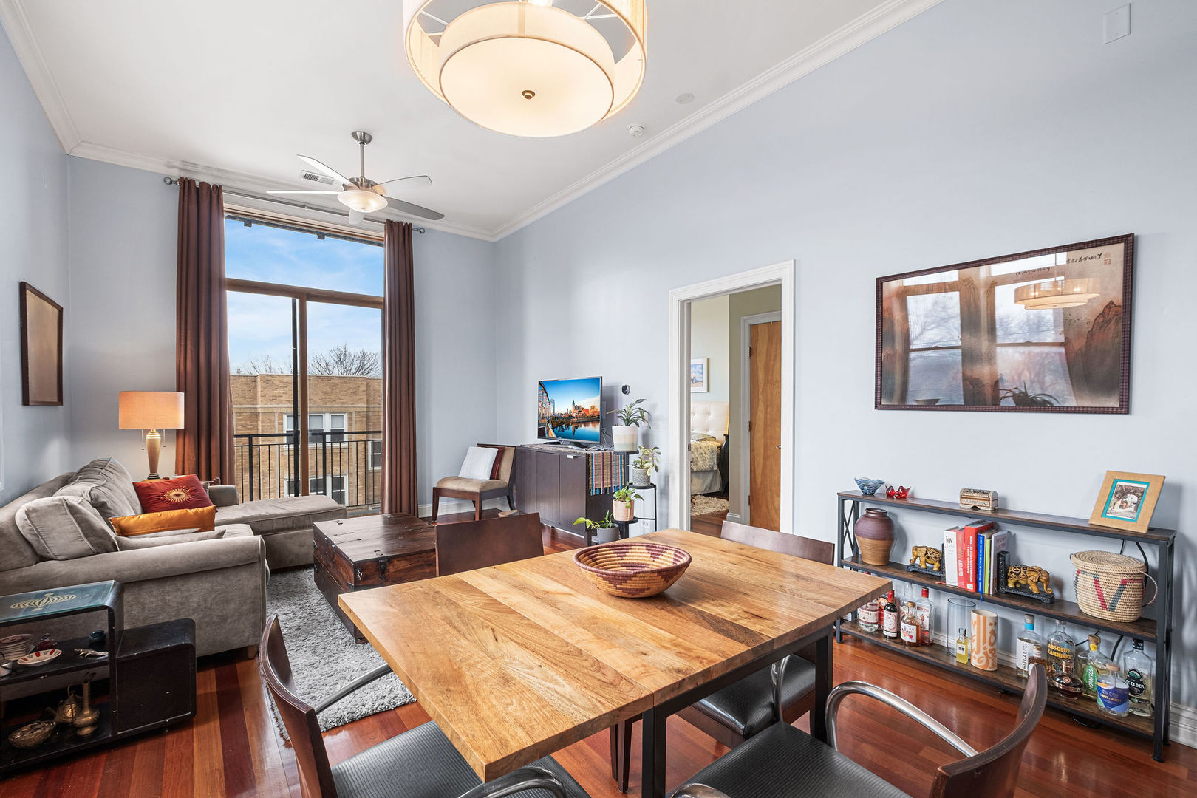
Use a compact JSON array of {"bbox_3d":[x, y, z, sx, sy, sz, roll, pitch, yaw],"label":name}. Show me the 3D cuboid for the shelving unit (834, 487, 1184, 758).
[{"bbox_3d":[1.696,0.878,2.237,0.205,0.786,1.145,0,0,-39],"label":"shelving unit"}]

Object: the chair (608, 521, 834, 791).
[{"bbox_3d":[0.413,0.868,1.595,0.555,0.825,0.545,0,0,-39],"label":"chair"}]

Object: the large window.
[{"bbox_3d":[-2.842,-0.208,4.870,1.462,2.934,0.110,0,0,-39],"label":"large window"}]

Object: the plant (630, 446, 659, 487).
[{"bbox_3d":[0.349,0.514,3.803,0.207,0.306,0.207,0,0,0],"label":"plant"}]

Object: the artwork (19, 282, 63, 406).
[{"bbox_3d":[-3.450,-0.299,3.106,0.030,0.685,0.950,0,0,-39],"label":"artwork"}]

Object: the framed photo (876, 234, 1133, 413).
[{"bbox_3d":[1.794,-0.293,2.326,0.035,0.706,0.953,0,0,-39],"label":"framed photo"}]

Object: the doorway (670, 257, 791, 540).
[{"bbox_3d":[0.910,0.222,3.455,0.150,2.110,1.030,0,0,-39],"label":"doorway"}]

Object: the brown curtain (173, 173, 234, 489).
[{"bbox_3d":[-3.355,-0.268,4.259,0.400,3.130,0.160,0,0,-39],"label":"brown curtain"}]

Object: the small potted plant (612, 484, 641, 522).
[{"bbox_3d":[0.207,0.770,3.750,0.195,0.290,0.205,0,0,0],"label":"small potted plant"}]

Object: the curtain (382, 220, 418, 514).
[{"bbox_3d":[-2.113,-0.279,5.306,0.356,3.162,0.138,0,0,-39],"label":"curtain"}]

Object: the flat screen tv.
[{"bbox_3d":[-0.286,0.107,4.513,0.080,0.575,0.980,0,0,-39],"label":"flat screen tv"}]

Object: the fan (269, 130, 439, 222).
[{"bbox_3d":[-1.769,-1.686,3.739,1.270,0.590,1.290,0,0,27],"label":"fan"}]

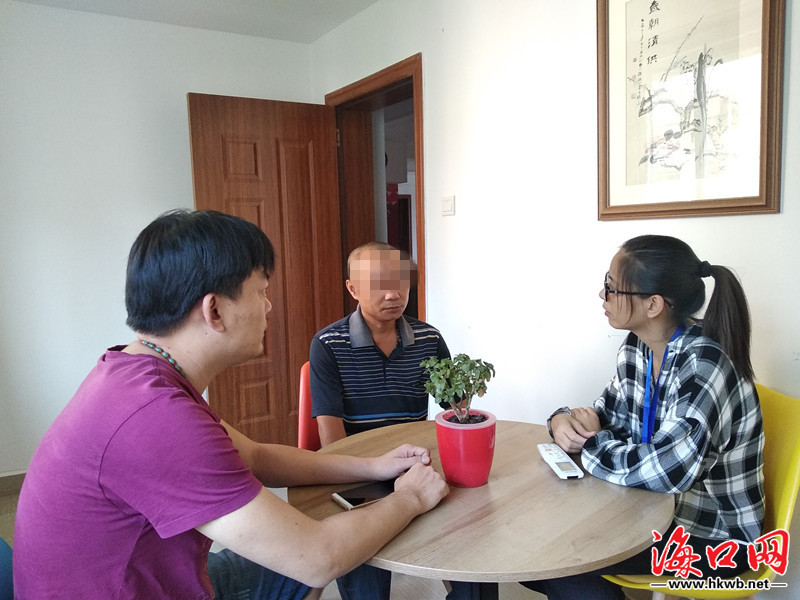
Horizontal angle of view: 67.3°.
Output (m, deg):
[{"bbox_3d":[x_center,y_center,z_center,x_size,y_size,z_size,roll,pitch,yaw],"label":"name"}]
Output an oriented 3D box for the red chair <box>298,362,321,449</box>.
[{"bbox_3d":[-0.093,0.656,1.950,0.480,0.820,0.530,-3,6,-14],"label":"red chair"}]

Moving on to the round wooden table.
[{"bbox_3d":[0.171,0.749,1.351,0.800,0.744,0.800,-1,6,0],"label":"round wooden table"}]

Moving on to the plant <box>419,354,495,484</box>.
[{"bbox_3d":[0.121,0.248,1.259,0.160,0.270,0.150,-1,6,0],"label":"plant"}]

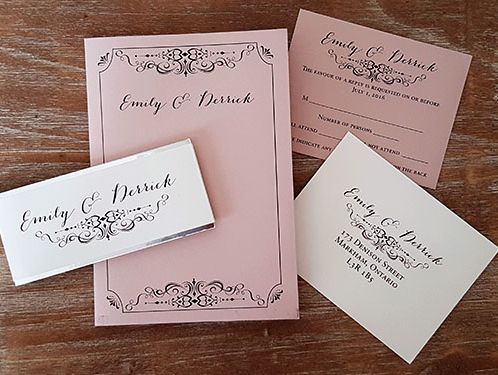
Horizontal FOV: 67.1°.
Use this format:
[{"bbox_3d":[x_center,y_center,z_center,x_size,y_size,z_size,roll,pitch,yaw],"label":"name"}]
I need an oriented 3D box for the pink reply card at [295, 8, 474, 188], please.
[{"bbox_3d":[0.078,-0.058,0.245,0.117,0.001,0.090,16,90,1],"label":"pink reply card"}]

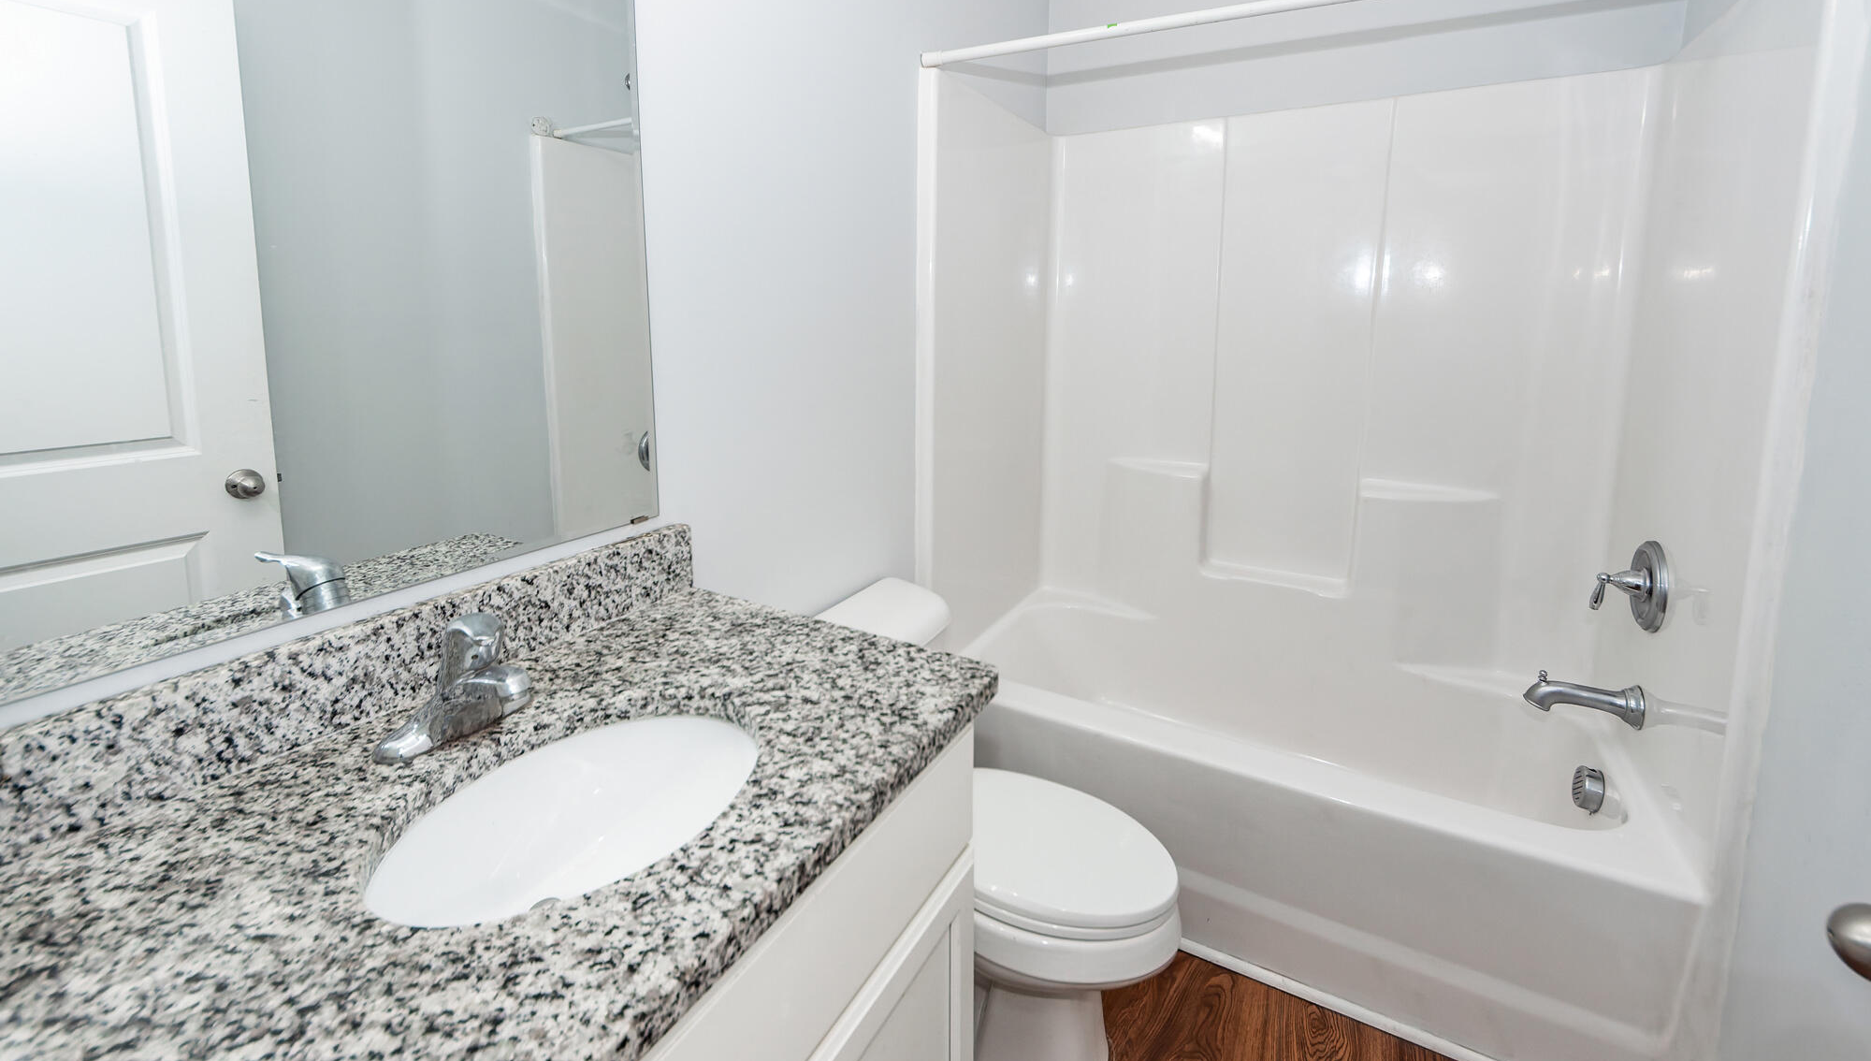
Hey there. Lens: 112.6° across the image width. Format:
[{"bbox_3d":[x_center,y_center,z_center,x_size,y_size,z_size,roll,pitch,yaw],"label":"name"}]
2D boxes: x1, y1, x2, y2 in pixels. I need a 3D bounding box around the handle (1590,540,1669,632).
[{"bbox_3d":[1.389,0.108,1.262,0.092,0.168,0.168,6,13,34],"label":"handle"}]

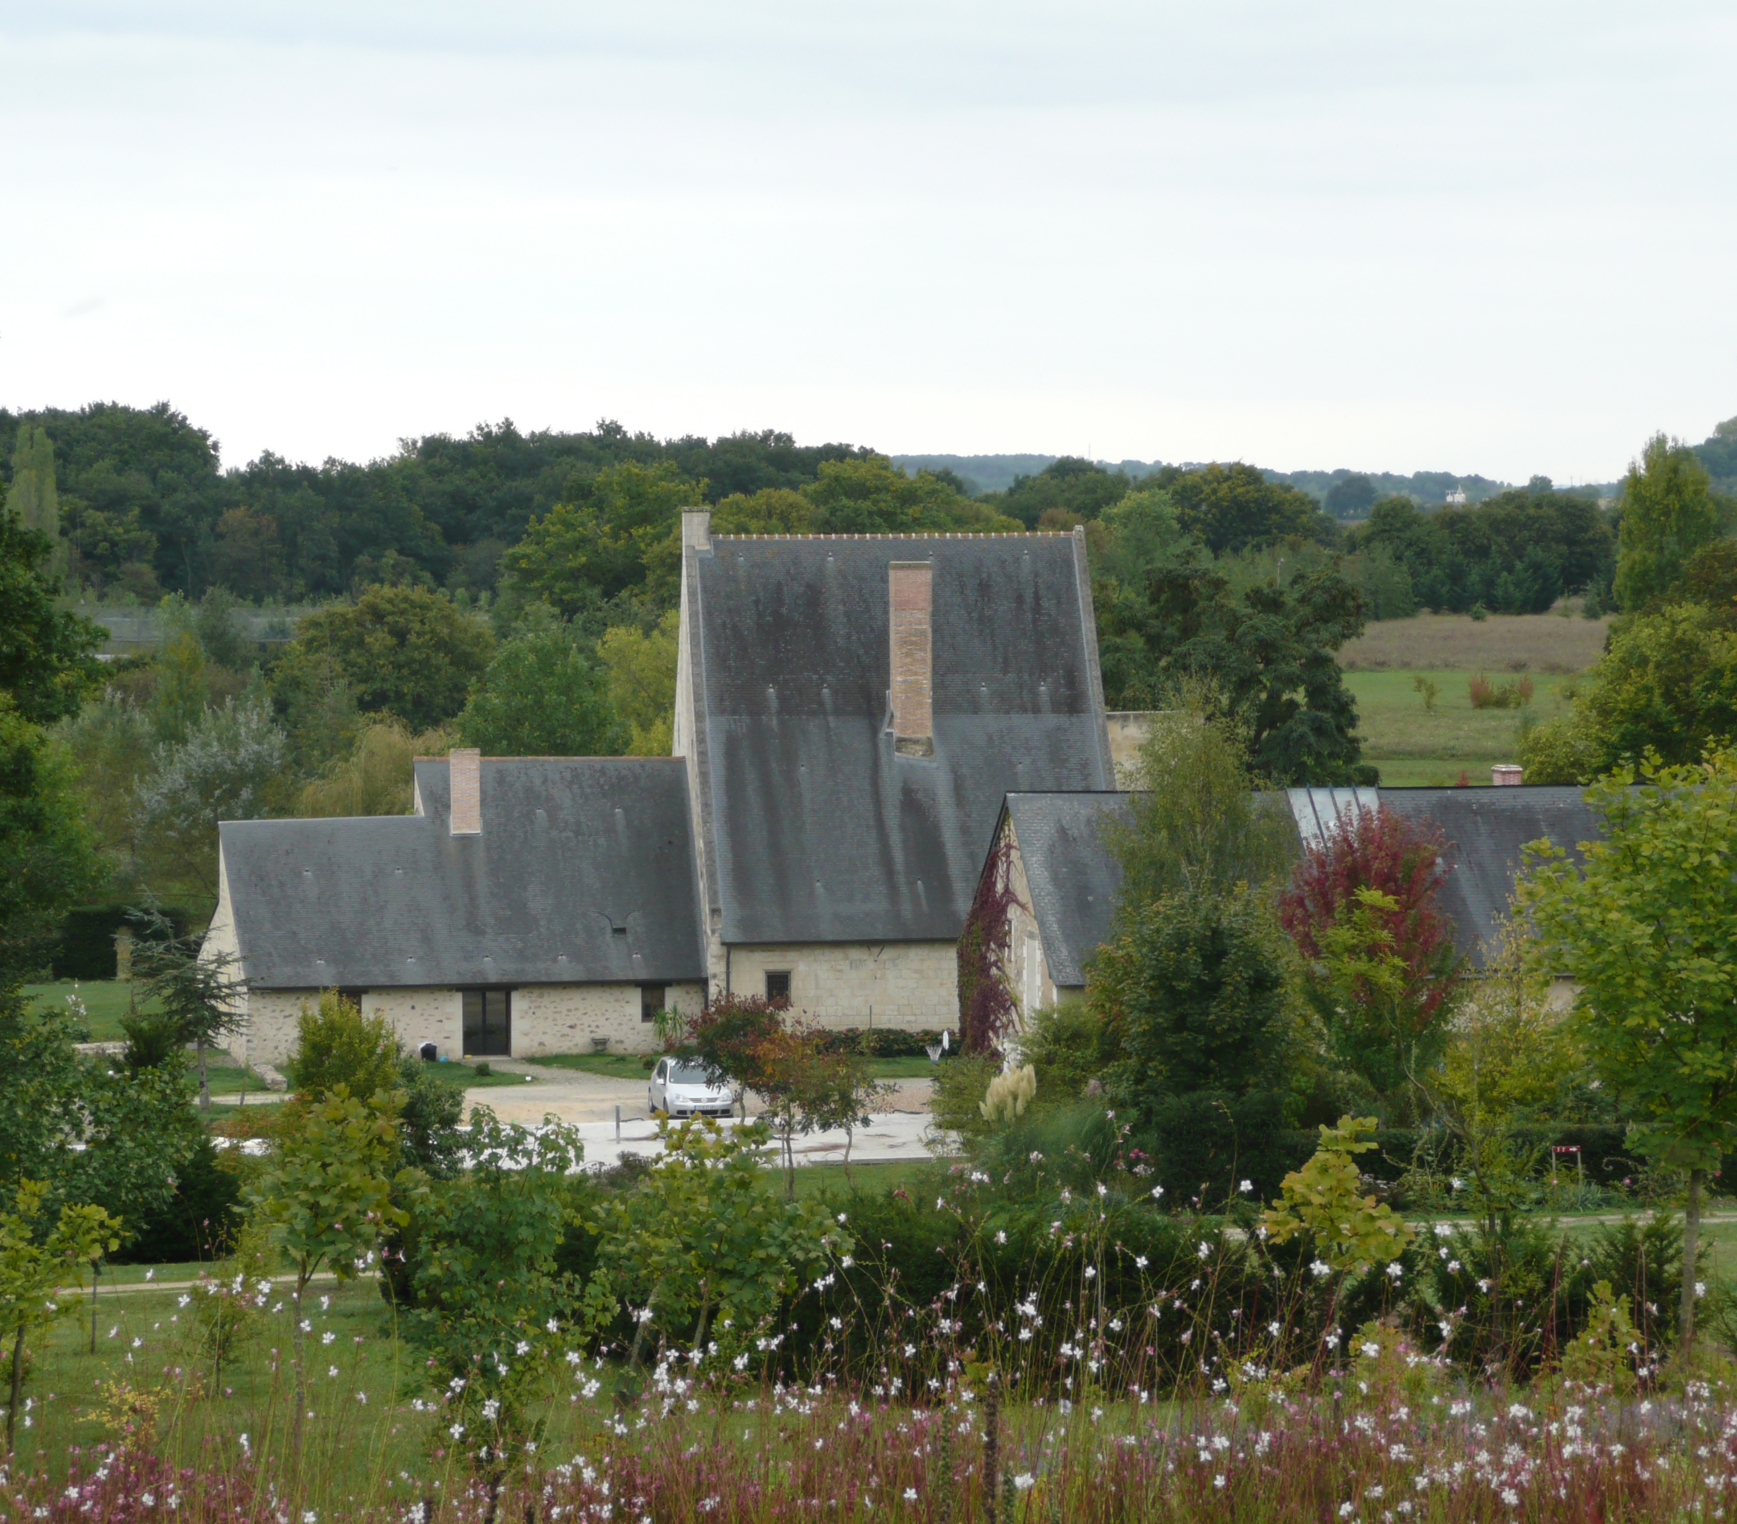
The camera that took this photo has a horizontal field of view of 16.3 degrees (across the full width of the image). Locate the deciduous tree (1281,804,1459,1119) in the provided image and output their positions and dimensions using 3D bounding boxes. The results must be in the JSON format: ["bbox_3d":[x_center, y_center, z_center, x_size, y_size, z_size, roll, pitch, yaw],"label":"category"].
[{"bbox_3d":[12.114,5.118,146.000,4.300,8.200,4.200,0,3,0],"label":"deciduous tree"}]

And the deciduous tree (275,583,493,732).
[{"bbox_3d":[-24.809,-3.663,310.252,11.200,11.000,10.500,0,3,0],"label":"deciduous tree"}]

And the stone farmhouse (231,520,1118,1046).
[{"bbox_3d":[-5.900,0.260,179.800,25.800,15.400,14.500,-1,3,-9],"label":"stone farmhouse"}]

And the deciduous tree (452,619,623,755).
[{"bbox_3d":[-12.934,-0.345,240.243,7.200,10.600,7.000,0,3,0],"label":"deciduous tree"}]

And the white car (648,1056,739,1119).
[{"bbox_3d":[-4.628,8.334,154.600,1.770,1.490,4.200,-1,3,-10],"label":"white car"}]

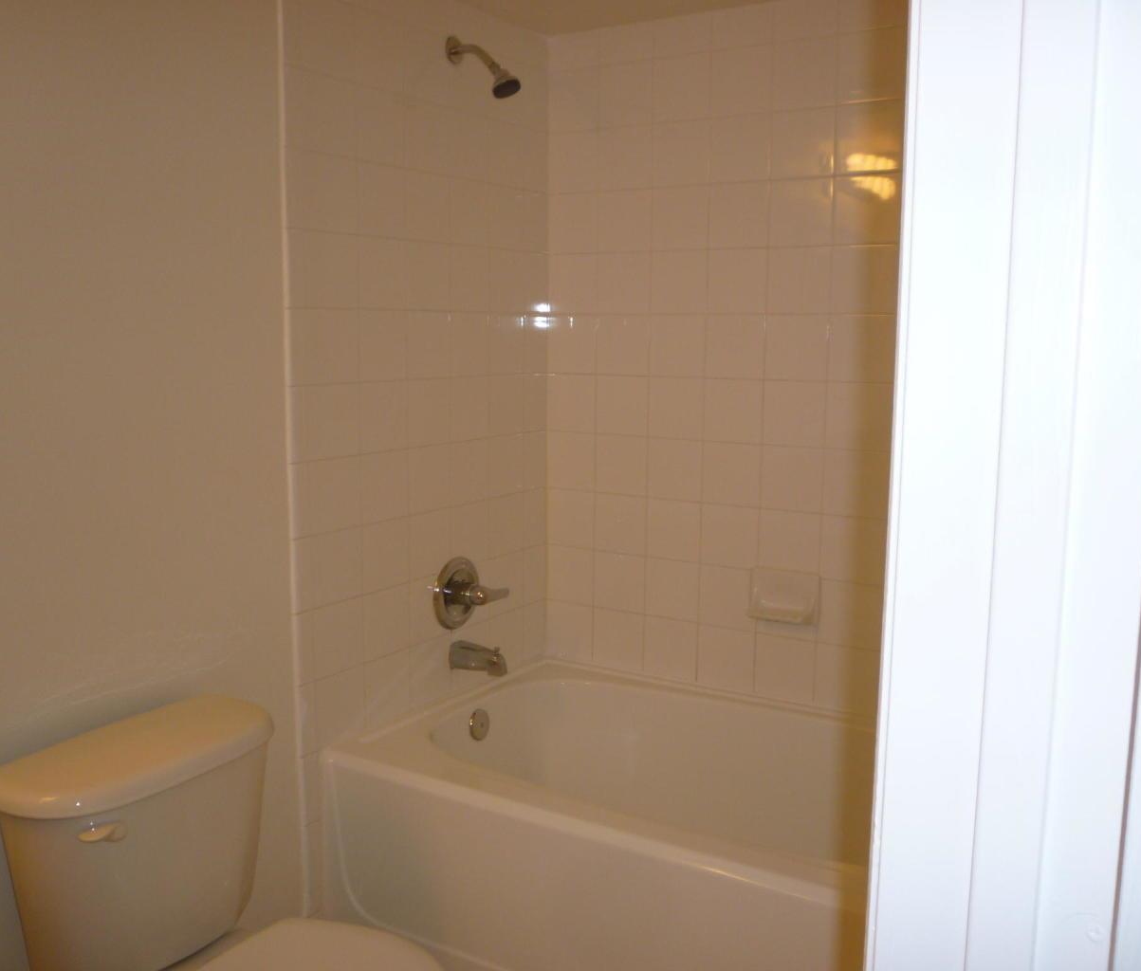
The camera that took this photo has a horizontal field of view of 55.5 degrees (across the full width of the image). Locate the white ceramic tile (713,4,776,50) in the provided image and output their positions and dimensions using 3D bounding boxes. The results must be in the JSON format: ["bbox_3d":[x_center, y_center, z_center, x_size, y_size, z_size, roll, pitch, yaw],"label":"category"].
[{"bbox_3d":[0.401,-1.058,2.497,0.152,0.086,0.009,6,10,32],"label":"white ceramic tile"}]

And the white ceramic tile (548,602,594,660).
[{"bbox_3d":[0.000,0.391,2.953,0.151,0.152,0.008,5,9,32],"label":"white ceramic tile"}]

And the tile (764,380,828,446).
[{"bbox_3d":[0.526,-0.168,2.552,0.152,0.152,0.009,5,9,32],"label":"tile"}]

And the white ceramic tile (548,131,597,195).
[{"bbox_3d":[0.010,-0.825,2.783,0.151,0.152,0.008,5,9,32],"label":"white ceramic tile"}]

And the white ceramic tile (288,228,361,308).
[{"bbox_3d":[-0.497,-0.431,2.175,0.010,0.149,0.191,6,10,32],"label":"white ceramic tile"}]

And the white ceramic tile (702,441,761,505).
[{"bbox_3d":[0.391,-0.027,2.633,0.149,0.149,0.010,6,10,32],"label":"white ceramic tile"}]

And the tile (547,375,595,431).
[{"bbox_3d":[0.006,-0.215,2.854,0.150,0.149,0.010,6,10,32],"label":"tile"}]

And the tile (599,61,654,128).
[{"bbox_3d":[0.140,-0.964,2.677,0.152,0.152,0.009,6,10,32],"label":"tile"}]

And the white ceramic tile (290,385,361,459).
[{"bbox_3d":[-0.498,-0.129,2.206,0.010,0.152,0.186,6,10,32],"label":"white ceramic tile"}]

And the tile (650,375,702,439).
[{"bbox_3d":[0.263,-0.192,2.685,0.152,0.152,0.010,6,10,32],"label":"tile"}]

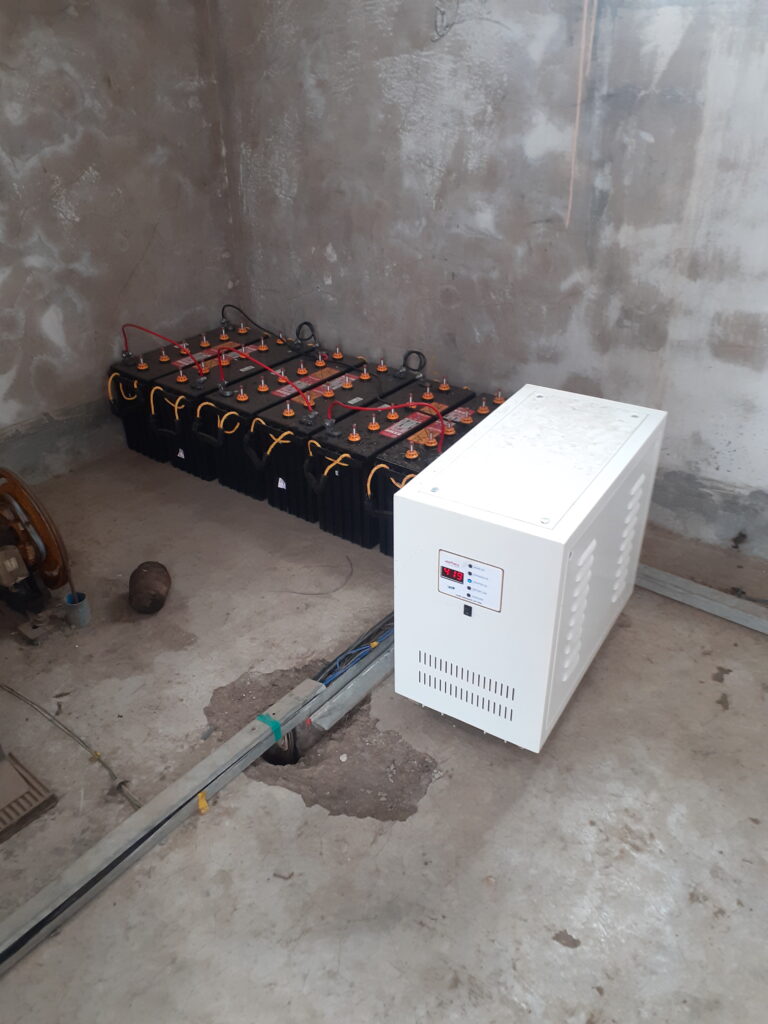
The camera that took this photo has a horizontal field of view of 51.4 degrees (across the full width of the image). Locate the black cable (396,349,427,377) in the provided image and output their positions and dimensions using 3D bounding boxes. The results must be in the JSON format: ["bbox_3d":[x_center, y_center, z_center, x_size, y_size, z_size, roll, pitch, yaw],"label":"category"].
[{"bbox_3d":[0.076,-0.414,2.218,0.078,0.057,0.040,21,38,32],"label":"black cable"}]

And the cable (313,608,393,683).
[{"bbox_3d":[-0.054,0.281,1.644,0.045,0.030,0.260,22,38,33],"label":"cable"}]

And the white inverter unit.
[{"bbox_3d":[0.287,0.076,1.544,0.292,0.440,0.543,17,36,27],"label":"white inverter unit"}]

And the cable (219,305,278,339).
[{"bbox_3d":[-0.432,-0.611,2.555,0.220,0.066,0.045,21,38,32],"label":"cable"}]

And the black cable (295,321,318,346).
[{"bbox_3d":[-0.235,-0.541,2.420,0.065,0.062,0.040,21,38,32],"label":"black cable"}]

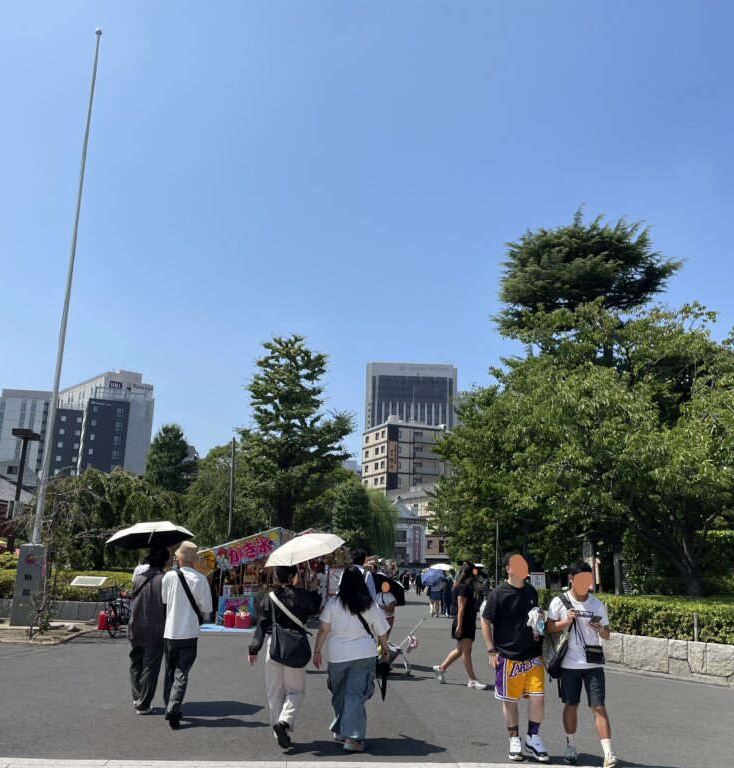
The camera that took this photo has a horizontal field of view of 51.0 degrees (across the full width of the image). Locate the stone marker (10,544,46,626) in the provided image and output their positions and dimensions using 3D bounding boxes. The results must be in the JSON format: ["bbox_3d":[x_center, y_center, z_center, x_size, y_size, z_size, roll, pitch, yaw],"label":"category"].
[{"bbox_3d":[-7.735,4.590,17.564,0.540,1.800,0.480,3,-14,-4],"label":"stone marker"}]

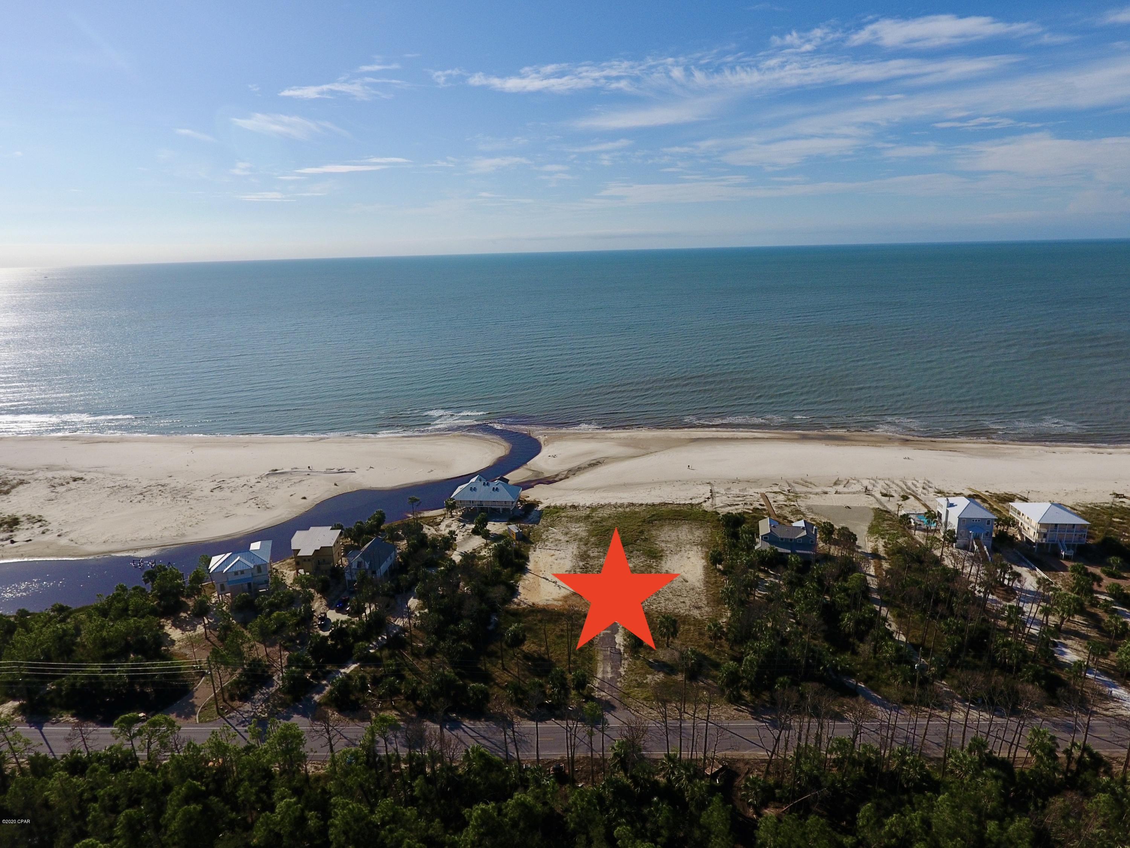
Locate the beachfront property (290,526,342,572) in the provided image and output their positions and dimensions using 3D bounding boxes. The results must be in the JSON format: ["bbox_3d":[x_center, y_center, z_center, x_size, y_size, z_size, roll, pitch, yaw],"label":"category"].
[{"bbox_3d":[-69.370,35.470,183.430,12.600,10.500,11.500,-1,15,3],"label":"beachfront property"}]

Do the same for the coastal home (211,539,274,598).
[{"bbox_3d":[-85.670,38.200,174.290,13.800,10.800,15.700,-7,16,-19],"label":"coastal home"}]

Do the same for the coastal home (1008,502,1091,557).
[{"bbox_3d":[137.950,28.270,186.360,13.400,12.000,16.000,0,15,6],"label":"coastal home"}]

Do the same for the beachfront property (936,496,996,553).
[{"bbox_3d":[116.600,27.710,190.230,10.100,12.200,15.100,0,15,7],"label":"beachfront property"}]

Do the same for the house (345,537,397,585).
[{"bbox_3d":[-53.040,37.440,176.690,11.200,9.300,12.100,1,15,9],"label":"house"}]

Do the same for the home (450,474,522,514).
[{"bbox_3d":[-26.580,23.420,224.760,23.000,10.200,16.600,0,15,6],"label":"home"}]

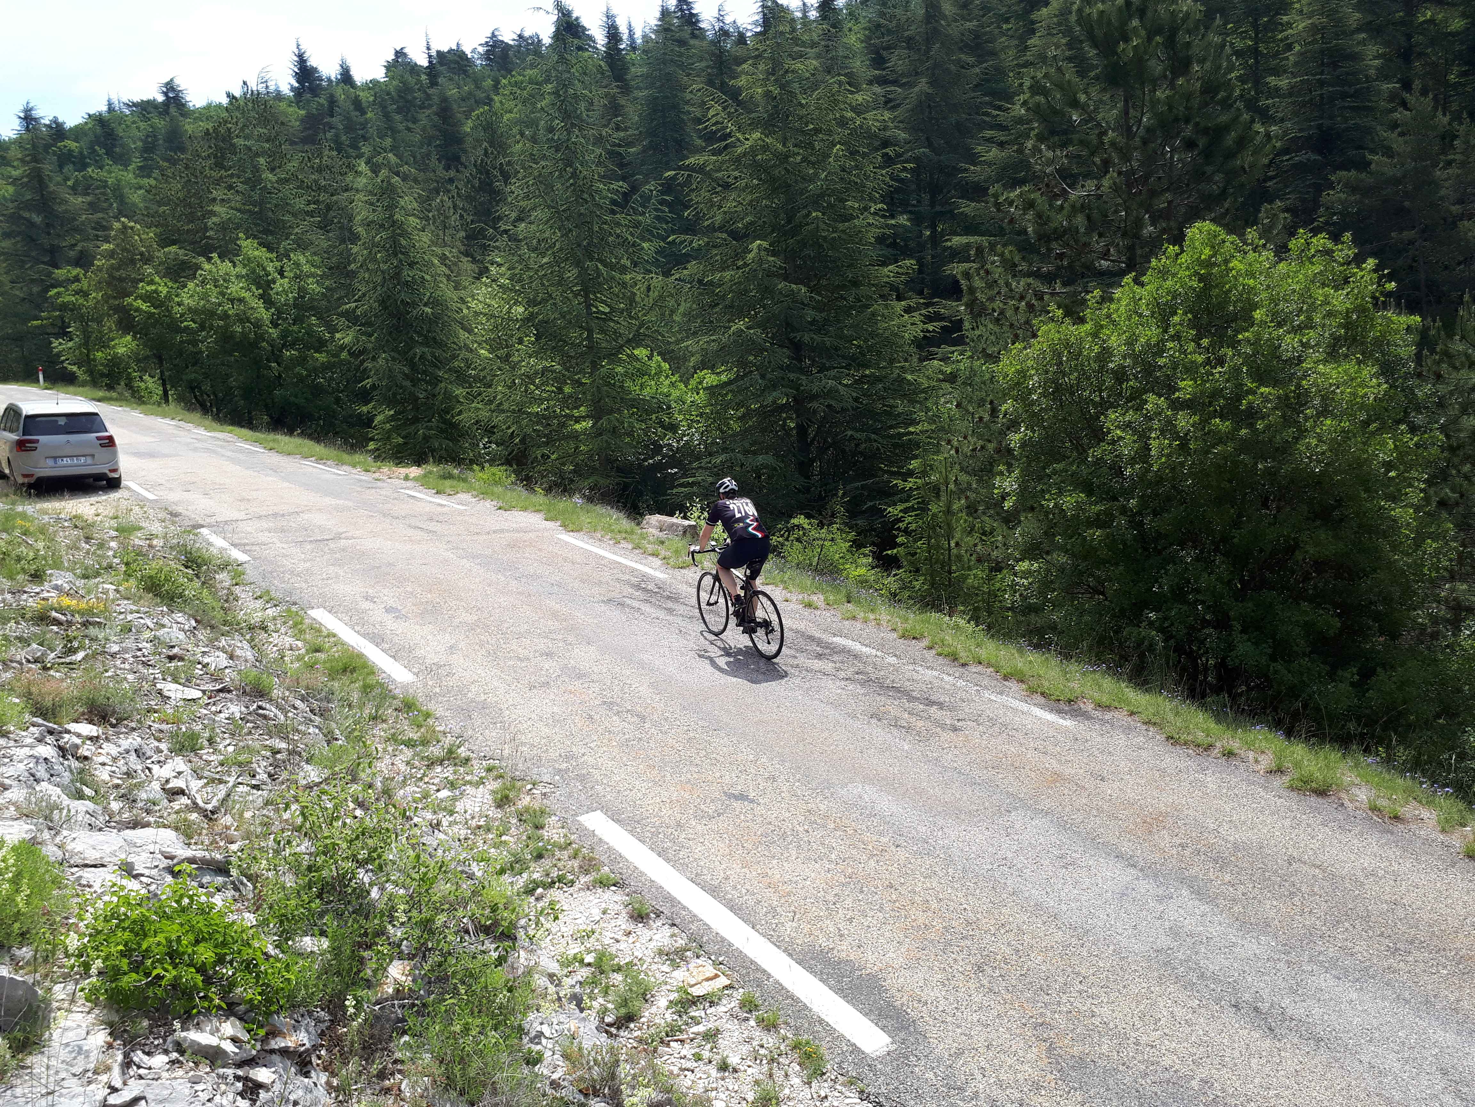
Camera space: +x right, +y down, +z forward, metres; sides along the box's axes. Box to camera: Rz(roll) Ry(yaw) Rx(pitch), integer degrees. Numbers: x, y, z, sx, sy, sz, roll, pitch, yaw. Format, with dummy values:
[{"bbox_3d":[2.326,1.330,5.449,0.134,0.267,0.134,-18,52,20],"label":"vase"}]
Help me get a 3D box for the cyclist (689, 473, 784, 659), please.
[{"bbox_3d":[-0.028,0.111,11.494,0.480,1.670,1.680,-10,13,-30],"label":"cyclist"}]

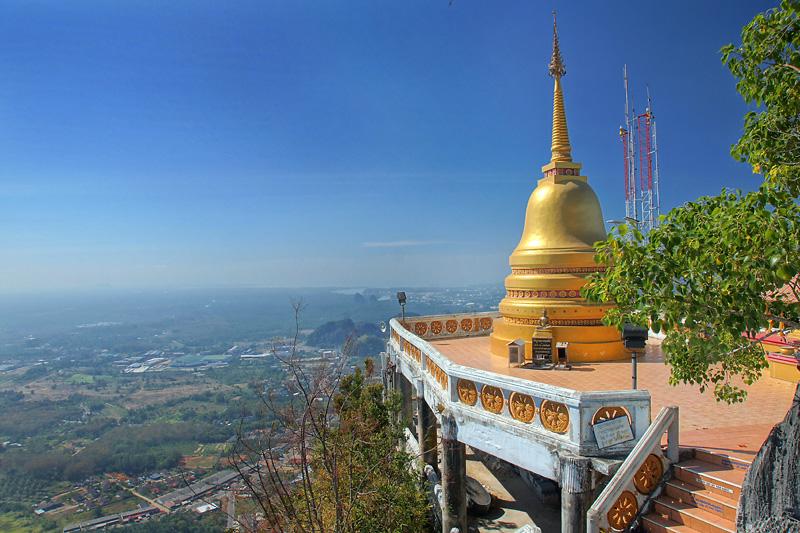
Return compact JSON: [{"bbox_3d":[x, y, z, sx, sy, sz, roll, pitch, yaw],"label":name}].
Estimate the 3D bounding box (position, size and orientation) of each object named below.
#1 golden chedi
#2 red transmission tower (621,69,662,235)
[{"bbox_3d":[5.369,-2.880,17.733,5.090,11.300,5.090,-2,-1,0],"label":"golden chedi"},{"bbox_3d":[12.932,-4.143,28.502,2.000,13.450,2.100,-2,-1,0],"label":"red transmission tower"}]

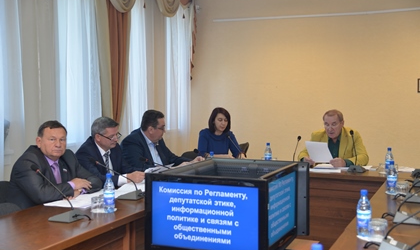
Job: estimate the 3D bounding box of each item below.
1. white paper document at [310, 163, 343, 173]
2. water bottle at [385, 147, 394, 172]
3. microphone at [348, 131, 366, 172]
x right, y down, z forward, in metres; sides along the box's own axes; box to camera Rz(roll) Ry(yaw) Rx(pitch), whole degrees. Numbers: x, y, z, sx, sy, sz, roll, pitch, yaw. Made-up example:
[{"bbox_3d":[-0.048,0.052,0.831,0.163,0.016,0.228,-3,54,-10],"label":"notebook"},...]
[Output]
[{"bbox_3d":[1.017,0.373,5.000,0.290,0.030,0.300,1,4,23],"label":"white paper document"},{"bbox_3d":[1.462,0.295,4.739,0.065,0.216,0.065,1,4,23],"label":"water bottle"},{"bbox_3d":[1.244,0.227,4.938,0.150,0.330,0.220,1,4,23],"label":"microphone"}]

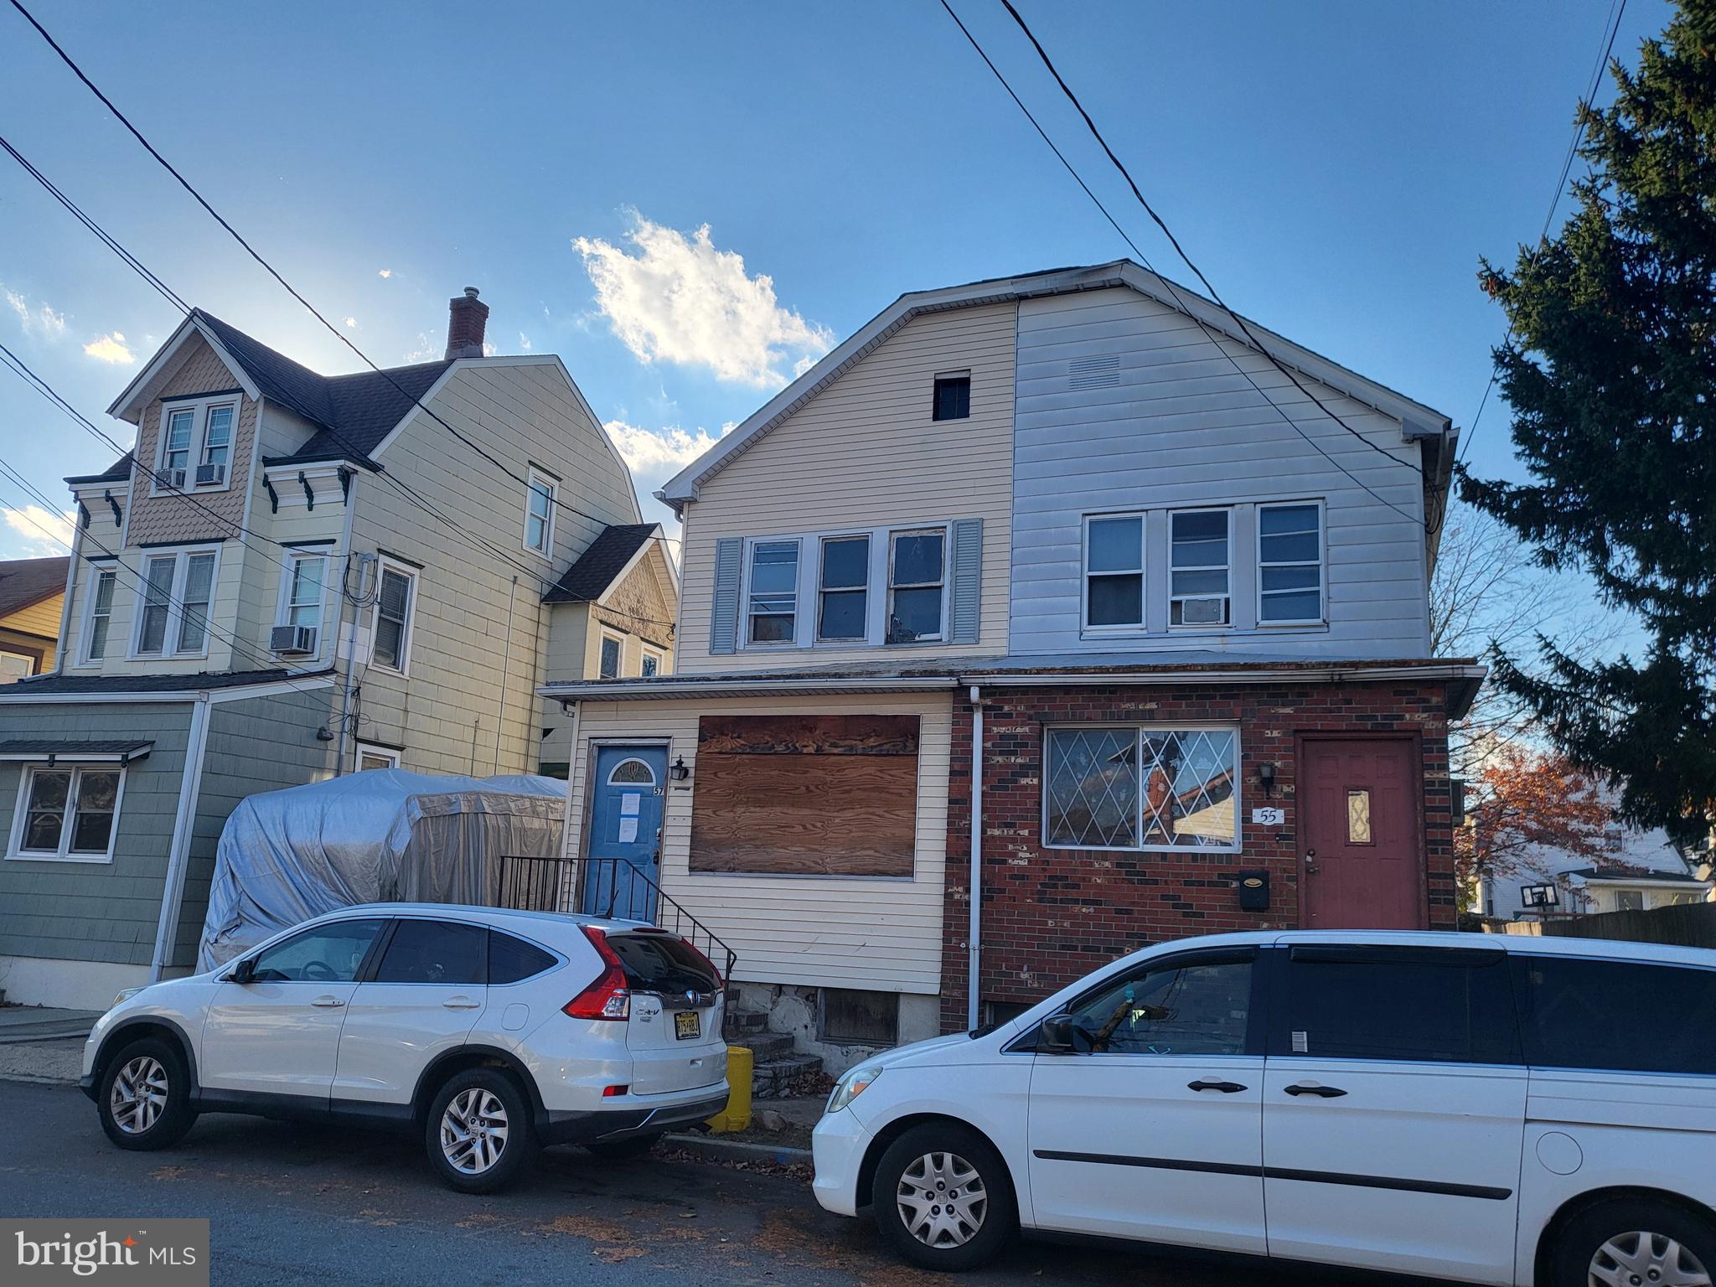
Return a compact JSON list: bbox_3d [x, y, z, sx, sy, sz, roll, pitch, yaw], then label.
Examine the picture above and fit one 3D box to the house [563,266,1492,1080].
[{"bbox_3d":[2.934,0.747,17.423,9.400,9.130,11.000,-2,-13,22],"label":"house"}]

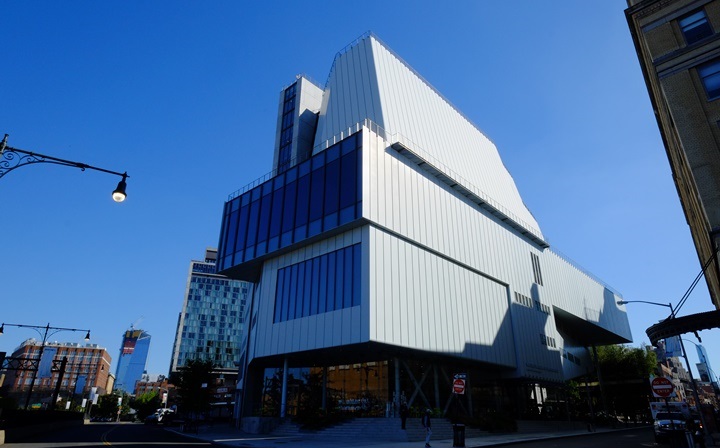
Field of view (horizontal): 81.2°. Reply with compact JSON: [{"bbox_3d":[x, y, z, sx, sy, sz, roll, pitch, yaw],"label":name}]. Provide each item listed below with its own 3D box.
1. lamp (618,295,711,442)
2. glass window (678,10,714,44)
[{"bbox_3d":[18.970,8.951,26.467,3.105,8.727,0.400,-20,-31,39],"label":"lamp"},{"bbox_3d":[18.595,-10.865,23.304,1.190,1.855,0.150,-20,-31,39],"label":"glass window"}]

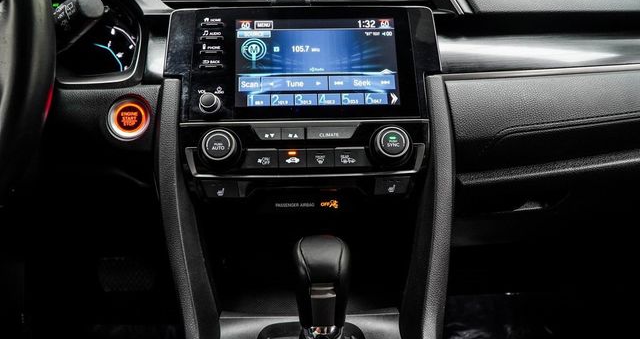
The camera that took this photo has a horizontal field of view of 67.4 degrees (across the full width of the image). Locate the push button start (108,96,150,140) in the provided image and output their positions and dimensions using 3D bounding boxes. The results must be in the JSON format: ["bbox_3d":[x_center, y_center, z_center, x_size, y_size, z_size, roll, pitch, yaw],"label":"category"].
[{"bbox_3d":[-0.195,-0.052,0.499,0.046,0.048,0.015,3,-11,11],"label":"push button start"}]

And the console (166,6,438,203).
[{"bbox_3d":[-0.015,-0.062,0.466,0.253,0.199,0.060,-1,-16,-3],"label":"console"}]

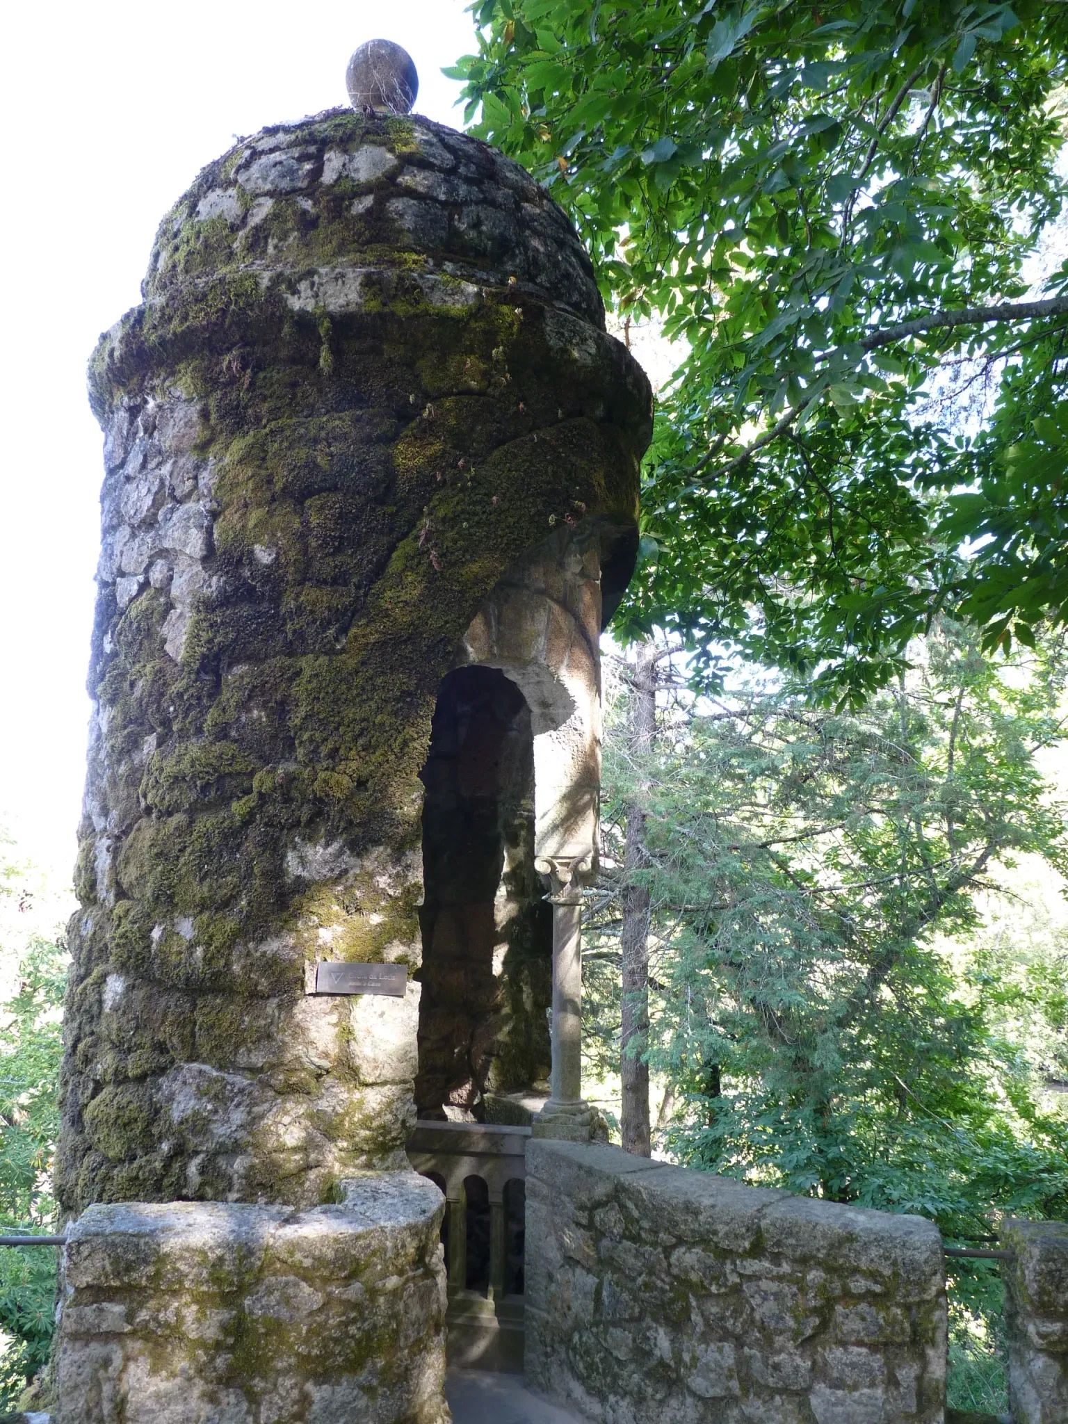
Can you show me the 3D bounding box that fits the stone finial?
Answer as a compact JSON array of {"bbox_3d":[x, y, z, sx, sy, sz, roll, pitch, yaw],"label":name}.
[{"bbox_3d":[-0.679,-2.839,4.986,0.325,0.330,0.325,-1,-10,10],"label":"stone finial"}]

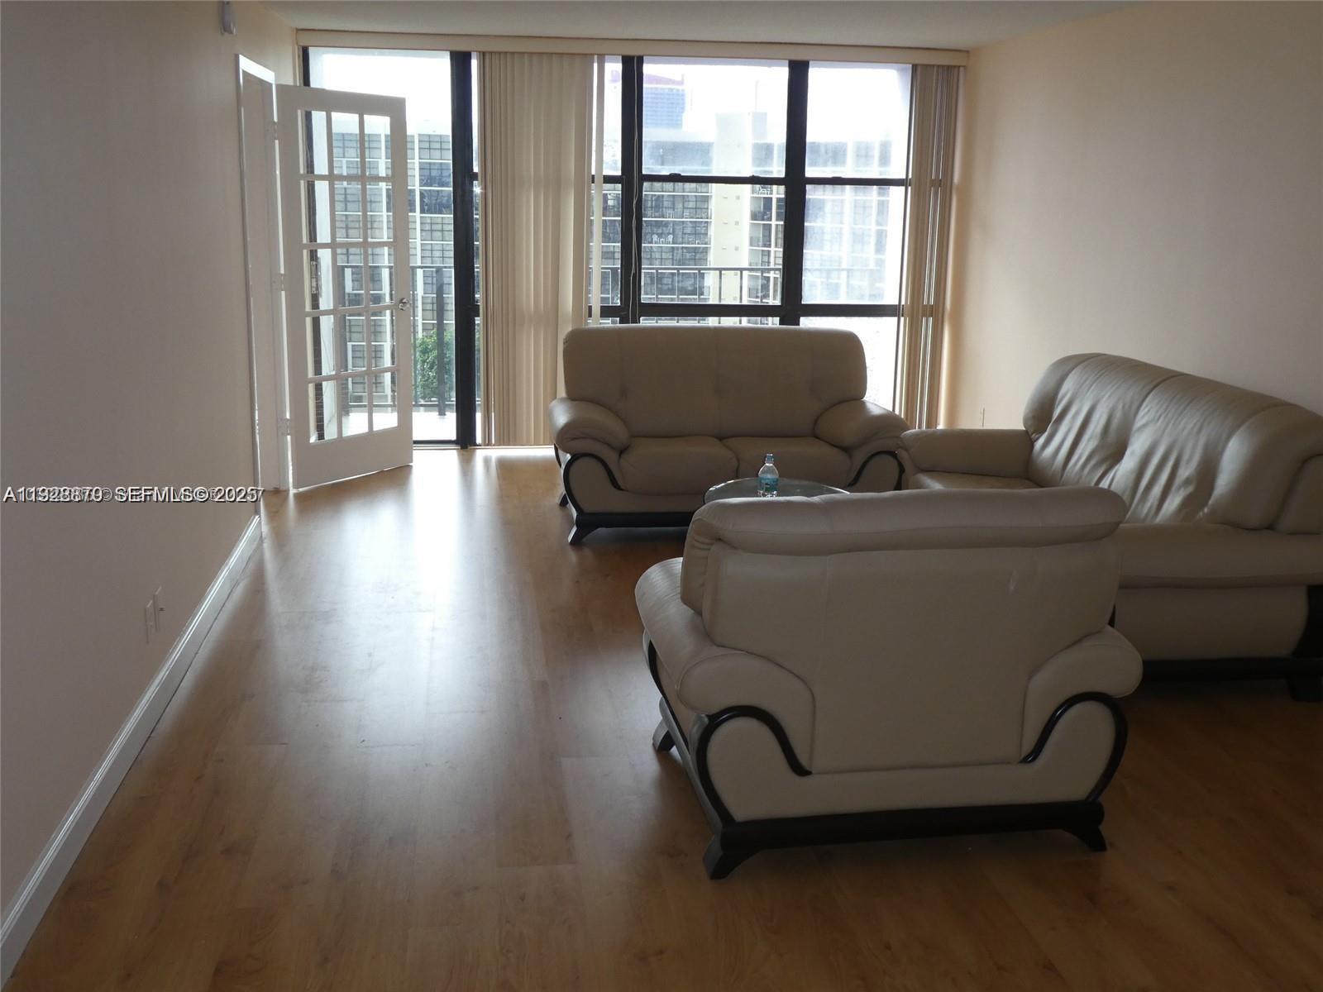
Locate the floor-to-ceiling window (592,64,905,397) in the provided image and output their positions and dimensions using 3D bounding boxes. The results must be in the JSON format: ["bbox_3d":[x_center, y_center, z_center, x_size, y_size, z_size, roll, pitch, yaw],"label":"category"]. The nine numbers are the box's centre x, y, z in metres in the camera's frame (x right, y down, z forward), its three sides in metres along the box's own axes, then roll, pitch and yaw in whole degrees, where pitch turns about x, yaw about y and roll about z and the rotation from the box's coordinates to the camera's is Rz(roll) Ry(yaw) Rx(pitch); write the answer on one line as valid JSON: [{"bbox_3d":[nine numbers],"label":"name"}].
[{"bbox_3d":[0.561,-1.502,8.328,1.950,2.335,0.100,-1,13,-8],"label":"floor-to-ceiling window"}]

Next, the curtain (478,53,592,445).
[{"bbox_3d":[-0.760,-1.452,8.057,0.675,2.317,0.100,-1,13,-8],"label":"curtain"}]

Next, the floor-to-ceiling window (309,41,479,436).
[{"bbox_3d":[-1.592,-1.459,8.013,0.967,2.324,0.100,-1,13,-8],"label":"floor-to-ceiling window"}]

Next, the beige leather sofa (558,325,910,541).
[{"bbox_3d":[0.292,-0.322,6.424,1.700,0.920,0.880,-1,13,-8],"label":"beige leather sofa"}]

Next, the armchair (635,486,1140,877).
[{"bbox_3d":[0.550,0.356,3.491,1.140,0.920,0.880,-1,13,-10],"label":"armchair"}]

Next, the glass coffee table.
[{"bbox_3d":[0.476,0.259,4.978,0.630,0.440,1.050,-1,13,-8],"label":"glass coffee table"}]

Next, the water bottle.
[{"bbox_3d":[0.405,-0.077,5.051,0.076,0.180,0.076,-1,13,-8],"label":"water bottle"}]

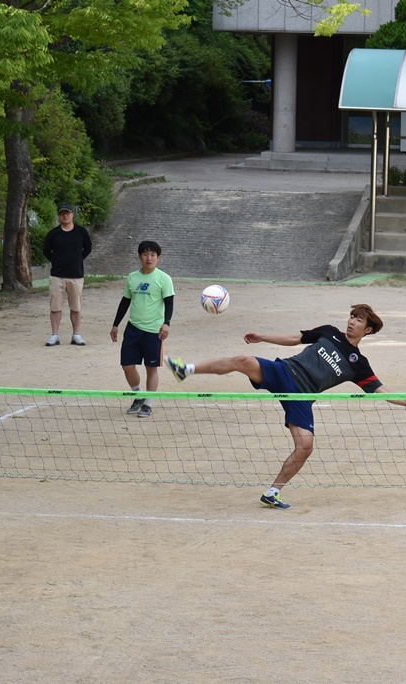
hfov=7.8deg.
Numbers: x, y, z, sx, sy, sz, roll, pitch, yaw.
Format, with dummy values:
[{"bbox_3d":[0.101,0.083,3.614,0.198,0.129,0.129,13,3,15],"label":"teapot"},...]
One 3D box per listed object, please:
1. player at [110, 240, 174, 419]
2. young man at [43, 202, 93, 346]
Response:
[{"bbox_3d":[-0.599,-0.129,29.100,0.620,1.700,0.450,2,5,13],"label":"player"},{"bbox_3d":[-1.670,-0.841,37.100,0.620,1.760,0.400,1,5,3],"label":"young man"}]

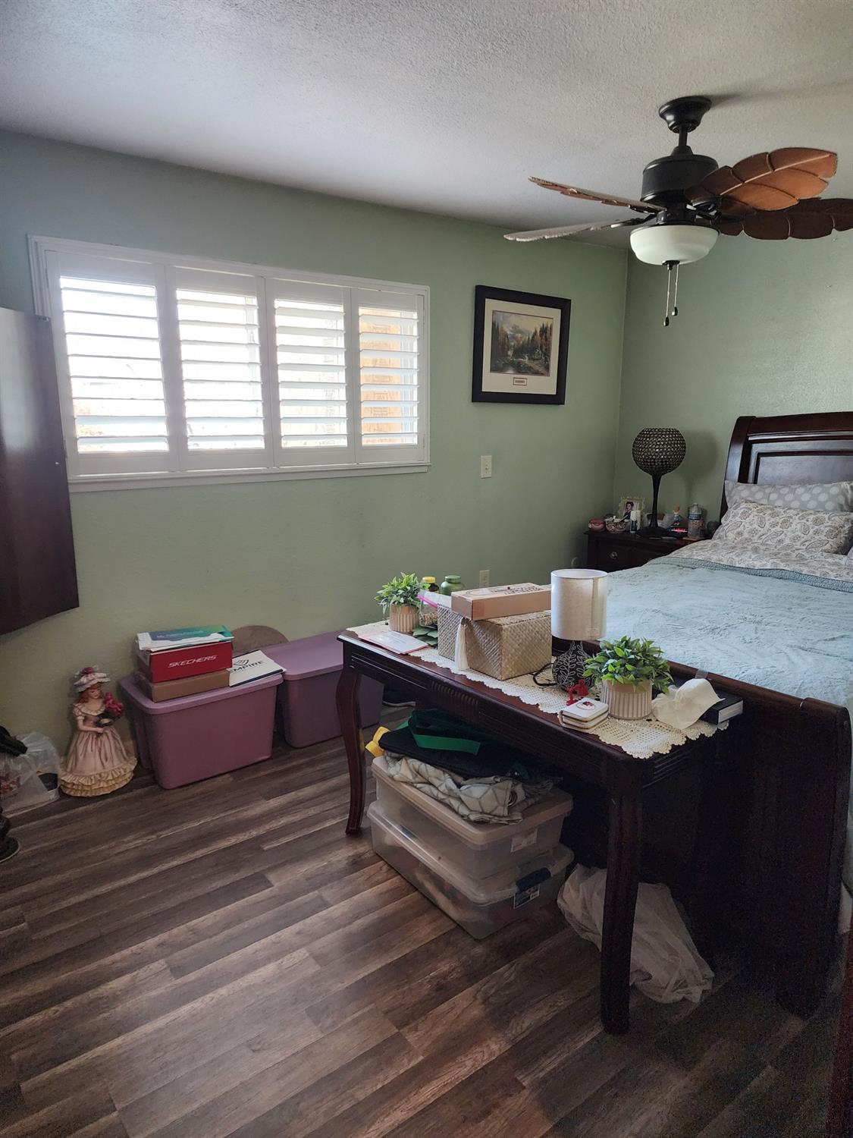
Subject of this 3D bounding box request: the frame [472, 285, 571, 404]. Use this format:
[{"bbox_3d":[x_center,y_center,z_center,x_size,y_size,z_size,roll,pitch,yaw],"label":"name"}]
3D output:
[{"bbox_3d":[0.551,-1.249,4.307,0.715,0.610,0.030,-8,14,-34],"label":"frame"}]

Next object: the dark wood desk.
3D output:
[{"bbox_3d":[0.245,0.663,2.309,0.444,0.733,1.217,-9,15,-37],"label":"dark wood desk"}]

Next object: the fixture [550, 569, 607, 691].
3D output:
[{"bbox_3d":[0.416,0.173,2.071,0.152,0.320,0.152,0,12,0],"label":"fixture"}]

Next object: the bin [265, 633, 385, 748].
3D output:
[{"bbox_3d":[-0.497,0.574,3.627,0.574,0.388,0.481,-9,15,-37],"label":"bin"}]

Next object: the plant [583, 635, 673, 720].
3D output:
[{"bbox_3d":[0.516,0.266,1.929,0.222,0.197,0.222,0,12,0],"label":"plant"}]

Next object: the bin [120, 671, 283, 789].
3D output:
[{"bbox_3d":[-0.969,0.648,3.272,0.577,0.388,0.488,-9,15,-37],"label":"bin"}]

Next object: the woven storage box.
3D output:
[{"bbox_3d":[0.210,0.202,2.327,0.216,0.164,0.294,-9,15,-37],"label":"woven storage box"}]

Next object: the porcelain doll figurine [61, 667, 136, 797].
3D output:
[{"bbox_3d":[-1.367,0.640,3.089,0.295,0.481,0.275,-11,16,-42],"label":"porcelain doll figurine"}]

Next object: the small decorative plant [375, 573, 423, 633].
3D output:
[{"bbox_3d":[-0.081,0.118,2.675,0.178,0.192,0.178,0,12,0],"label":"small decorative plant"}]

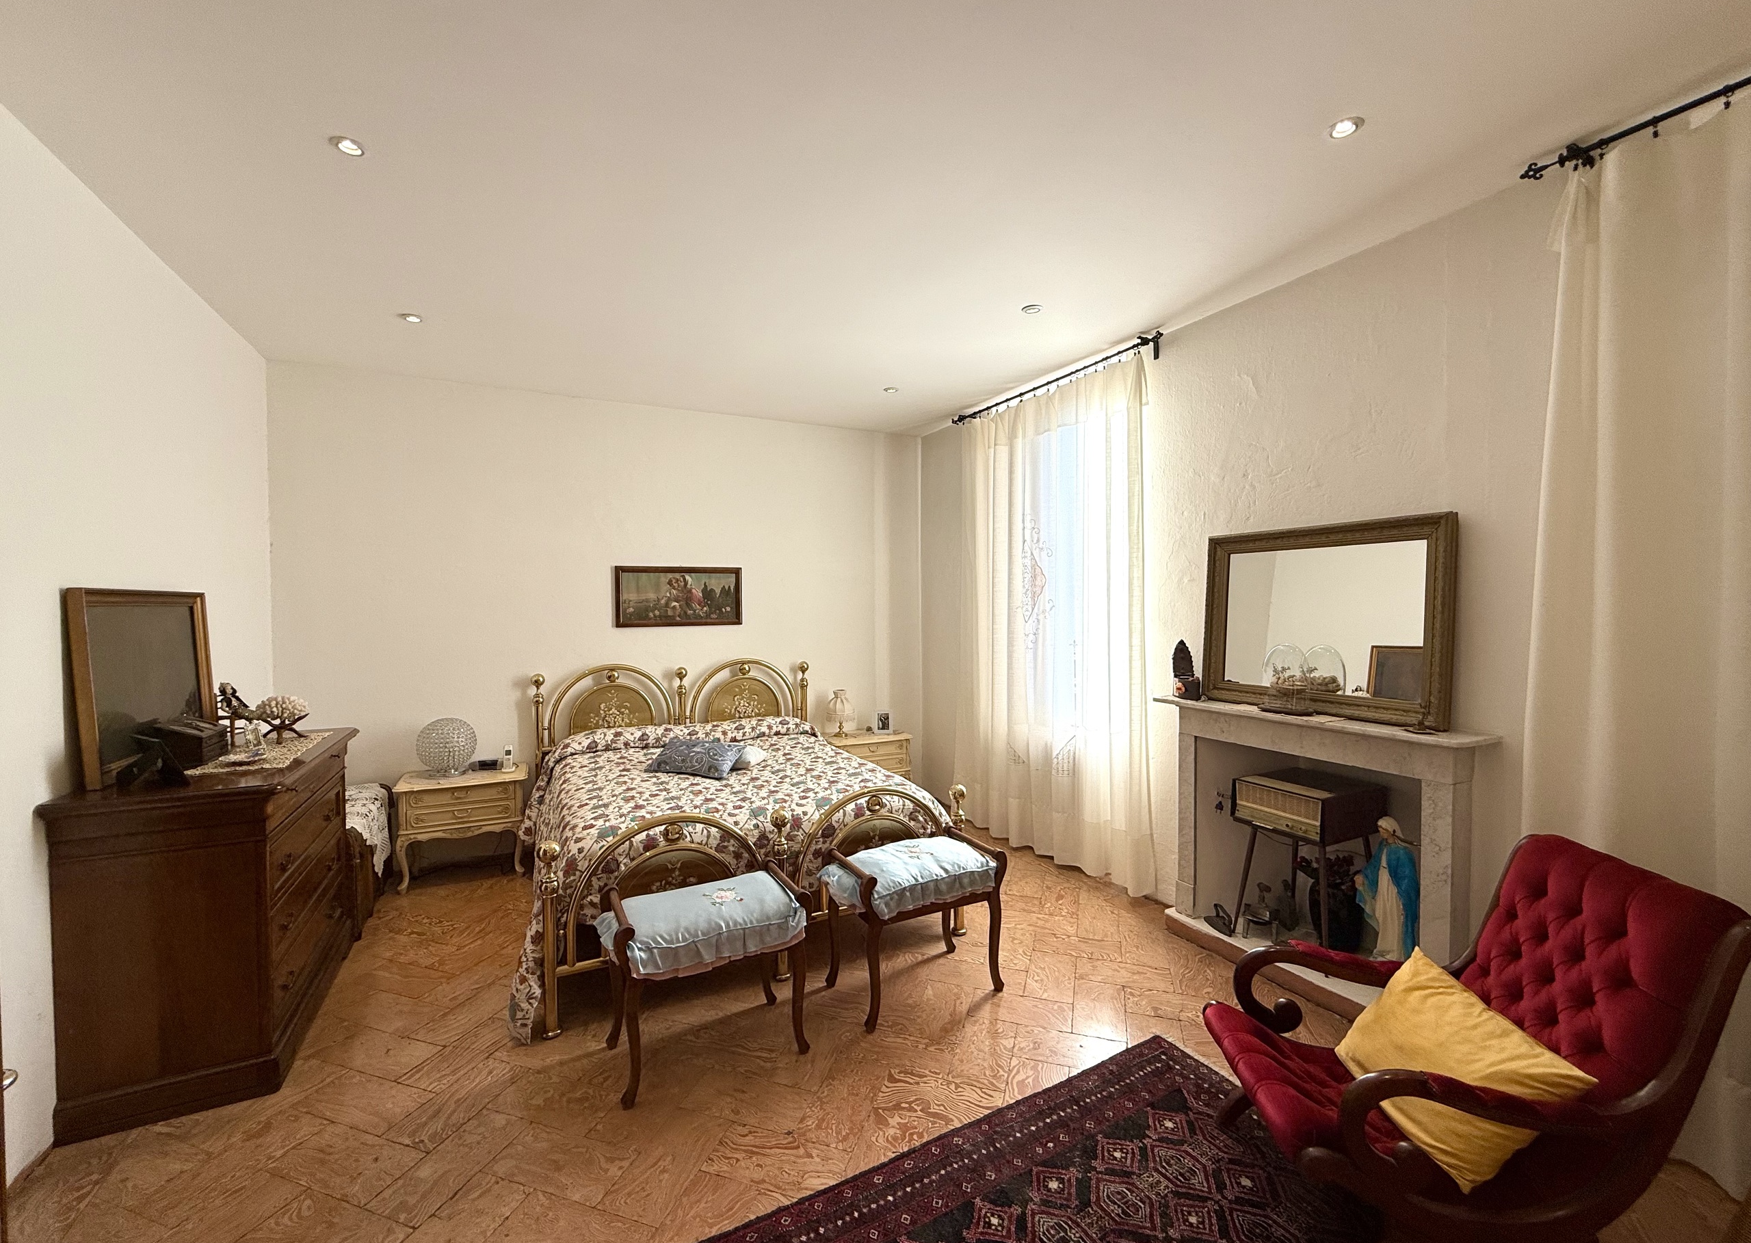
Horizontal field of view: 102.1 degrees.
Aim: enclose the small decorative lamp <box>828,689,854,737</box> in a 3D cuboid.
[{"bbox_3d":[-0.246,0.656,5.071,0.218,0.340,0.222,0,1,0],"label":"small decorative lamp"}]

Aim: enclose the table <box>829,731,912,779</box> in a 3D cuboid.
[{"bbox_3d":[-0.080,1.091,5.143,0.607,0.539,0.407,-1,2,-27],"label":"table"}]

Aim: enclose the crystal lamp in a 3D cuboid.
[{"bbox_3d":[-2.382,0.705,3.953,0.296,0.321,0.296,-1,2,-27],"label":"crystal lamp"}]

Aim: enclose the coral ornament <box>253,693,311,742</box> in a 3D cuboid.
[{"bbox_3d":[-2.424,0.390,2.891,0.170,0.185,0.150,-1,2,-15],"label":"coral ornament"}]

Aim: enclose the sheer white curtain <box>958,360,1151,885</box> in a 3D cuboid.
[{"bbox_3d":[0.946,0.013,4.166,0.141,2.686,1.613,-1,2,-27],"label":"sheer white curtain"}]

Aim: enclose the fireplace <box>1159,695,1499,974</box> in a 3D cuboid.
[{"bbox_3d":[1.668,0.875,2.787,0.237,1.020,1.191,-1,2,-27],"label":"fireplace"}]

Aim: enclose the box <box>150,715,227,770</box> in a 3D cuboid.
[{"bbox_3d":[-2.444,0.424,2.542,0.140,0.137,0.250,-1,2,-26],"label":"box"}]

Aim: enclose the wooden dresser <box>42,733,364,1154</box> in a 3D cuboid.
[{"bbox_3d":[-2.298,0.977,2.558,0.540,0.960,1.090,-1,2,-26],"label":"wooden dresser"}]

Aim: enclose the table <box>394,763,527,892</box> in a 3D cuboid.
[{"bbox_3d":[-2.292,1.128,3.978,0.619,0.539,0.466,-1,2,-27],"label":"table"}]

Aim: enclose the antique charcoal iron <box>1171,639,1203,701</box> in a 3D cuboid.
[{"bbox_3d":[1.451,0.217,3.279,0.110,0.280,0.175,0,1,-6],"label":"antique charcoal iron"}]

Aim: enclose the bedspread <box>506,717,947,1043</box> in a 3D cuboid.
[{"bbox_3d":[-0.819,1.038,3.734,1.930,0.740,2.020,-1,2,-26],"label":"bedspread"}]

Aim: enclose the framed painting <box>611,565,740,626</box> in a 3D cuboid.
[{"bbox_3d":[-1.299,-0.162,4.731,0.827,0.392,0.033,-1,2,-27],"label":"framed painting"}]

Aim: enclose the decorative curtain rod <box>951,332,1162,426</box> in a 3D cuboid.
[{"bbox_3d":[0.943,-1.333,4.071,0.100,0.085,1.750,-1,2,-26],"label":"decorative curtain rod"}]

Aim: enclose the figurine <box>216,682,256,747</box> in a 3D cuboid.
[{"bbox_3d":[-2.541,0.364,2.808,0.110,0.250,0.120,0,2,15],"label":"figurine"}]

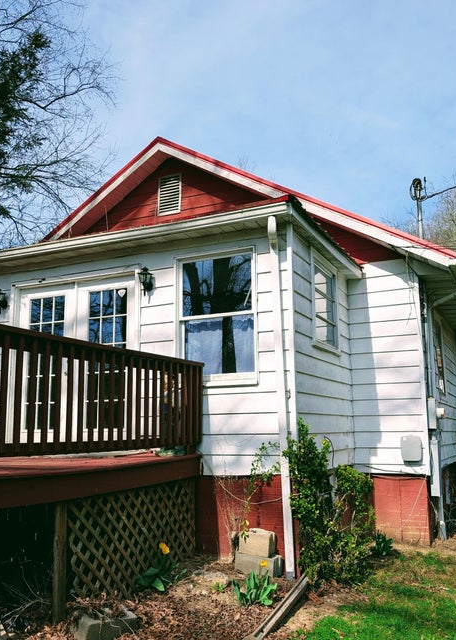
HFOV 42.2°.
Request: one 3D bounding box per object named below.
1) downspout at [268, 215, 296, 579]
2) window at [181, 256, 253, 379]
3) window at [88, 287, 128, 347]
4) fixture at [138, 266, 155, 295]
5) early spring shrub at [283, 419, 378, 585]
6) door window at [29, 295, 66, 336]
[{"bbox_3d":[0.504,0.682,5.790,0.120,3.480,0.250,-5,-11,25],"label":"downspout"},{"bbox_3d":[-0.141,-0.039,6.341,0.890,1.380,0.090,-5,-11,25],"label":"window"},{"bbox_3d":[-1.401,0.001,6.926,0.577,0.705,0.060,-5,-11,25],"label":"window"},{"bbox_3d":[-0.935,-0.428,6.693,0.160,0.330,0.200,-5,-11,25],"label":"fixture"},{"bbox_3d":[1.051,1.706,5.871,0.700,1.460,0.950,-5,-11,25],"label":"early spring shrub"},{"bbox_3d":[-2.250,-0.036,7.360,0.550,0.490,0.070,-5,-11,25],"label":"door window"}]

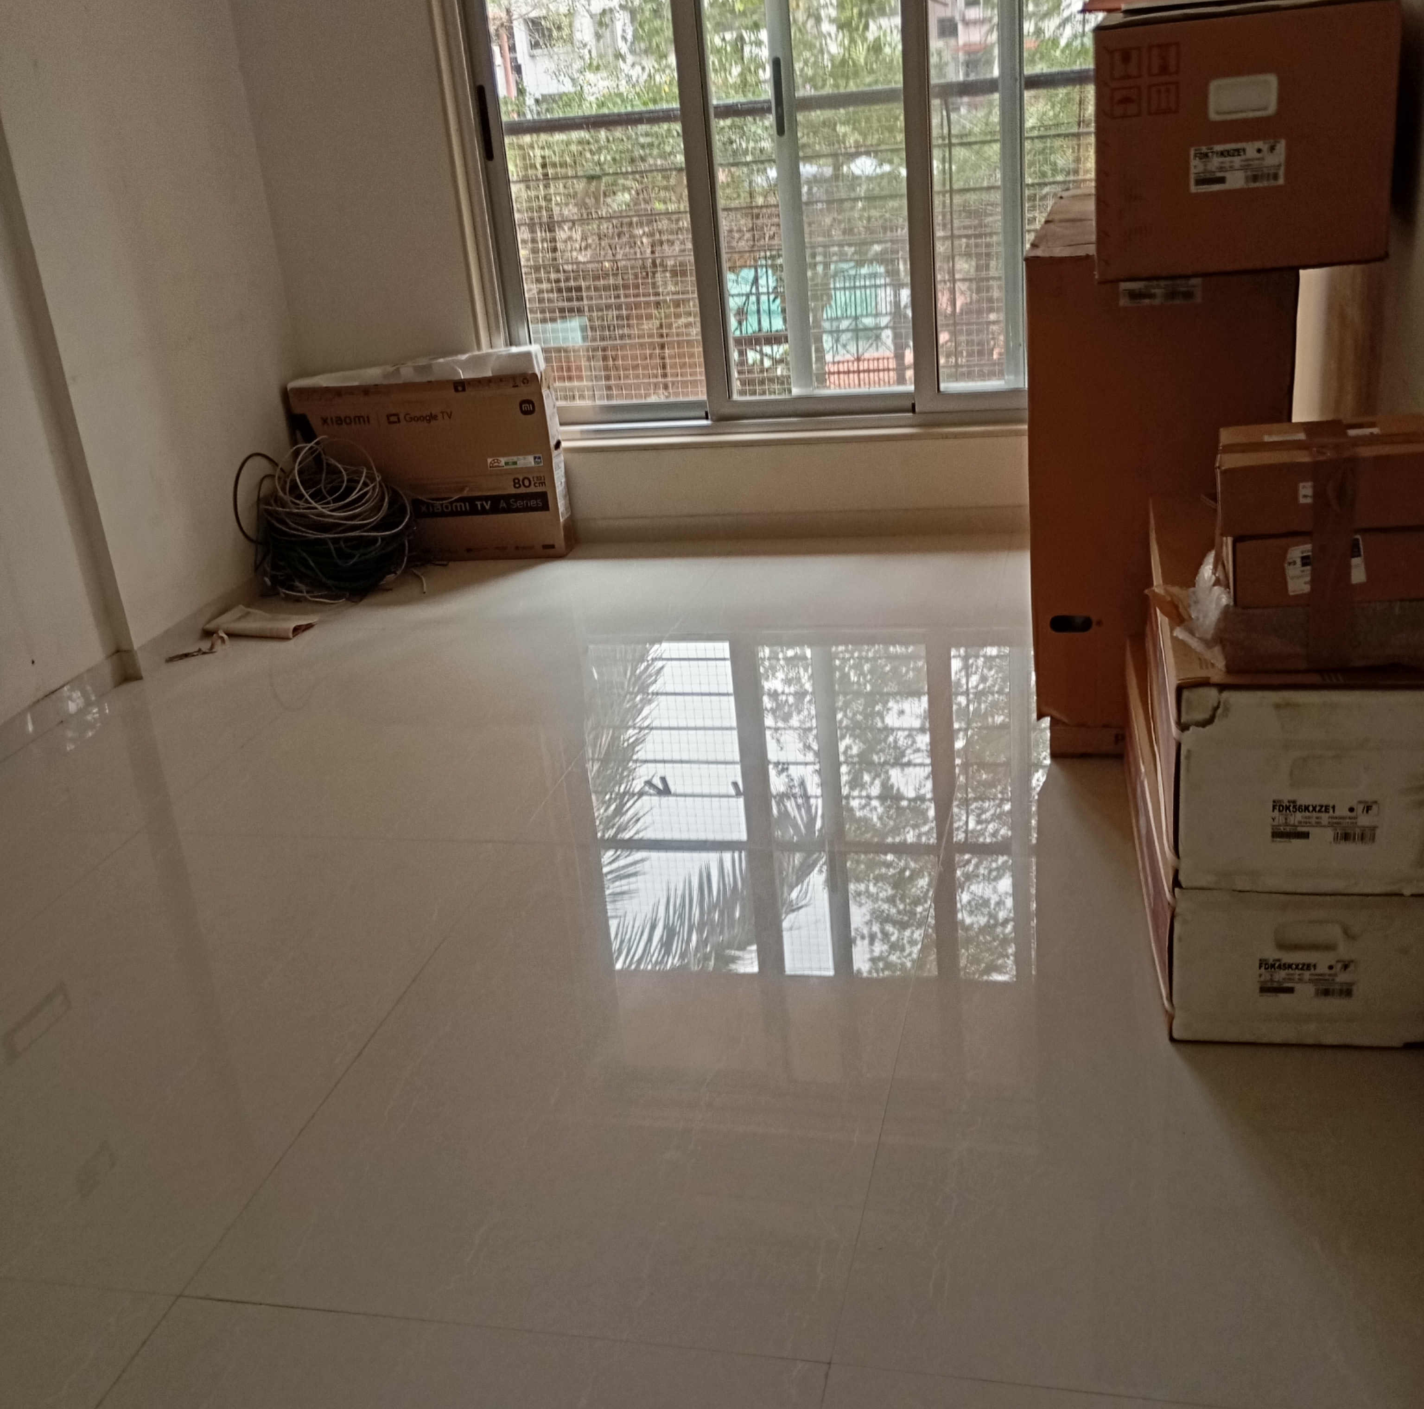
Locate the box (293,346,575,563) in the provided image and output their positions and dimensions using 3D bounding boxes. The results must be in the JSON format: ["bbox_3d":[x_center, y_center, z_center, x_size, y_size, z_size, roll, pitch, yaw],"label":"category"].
[{"bbox_3d":[-0.868,-0.757,4.836,0.820,0.590,0.140,-1,22,13],"label":"box"}]

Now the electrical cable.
[{"bbox_3d":[-1.113,-0.573,4.654,0.480,0.430,0.410,0,22,14],"label":"electrical cable"}]

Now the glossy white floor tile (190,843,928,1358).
[{"bbox_3d":[-0.117,0.500,2.307,0.800,0.010,1.200,0,22,14],"label":"glossy white floor tile"}]

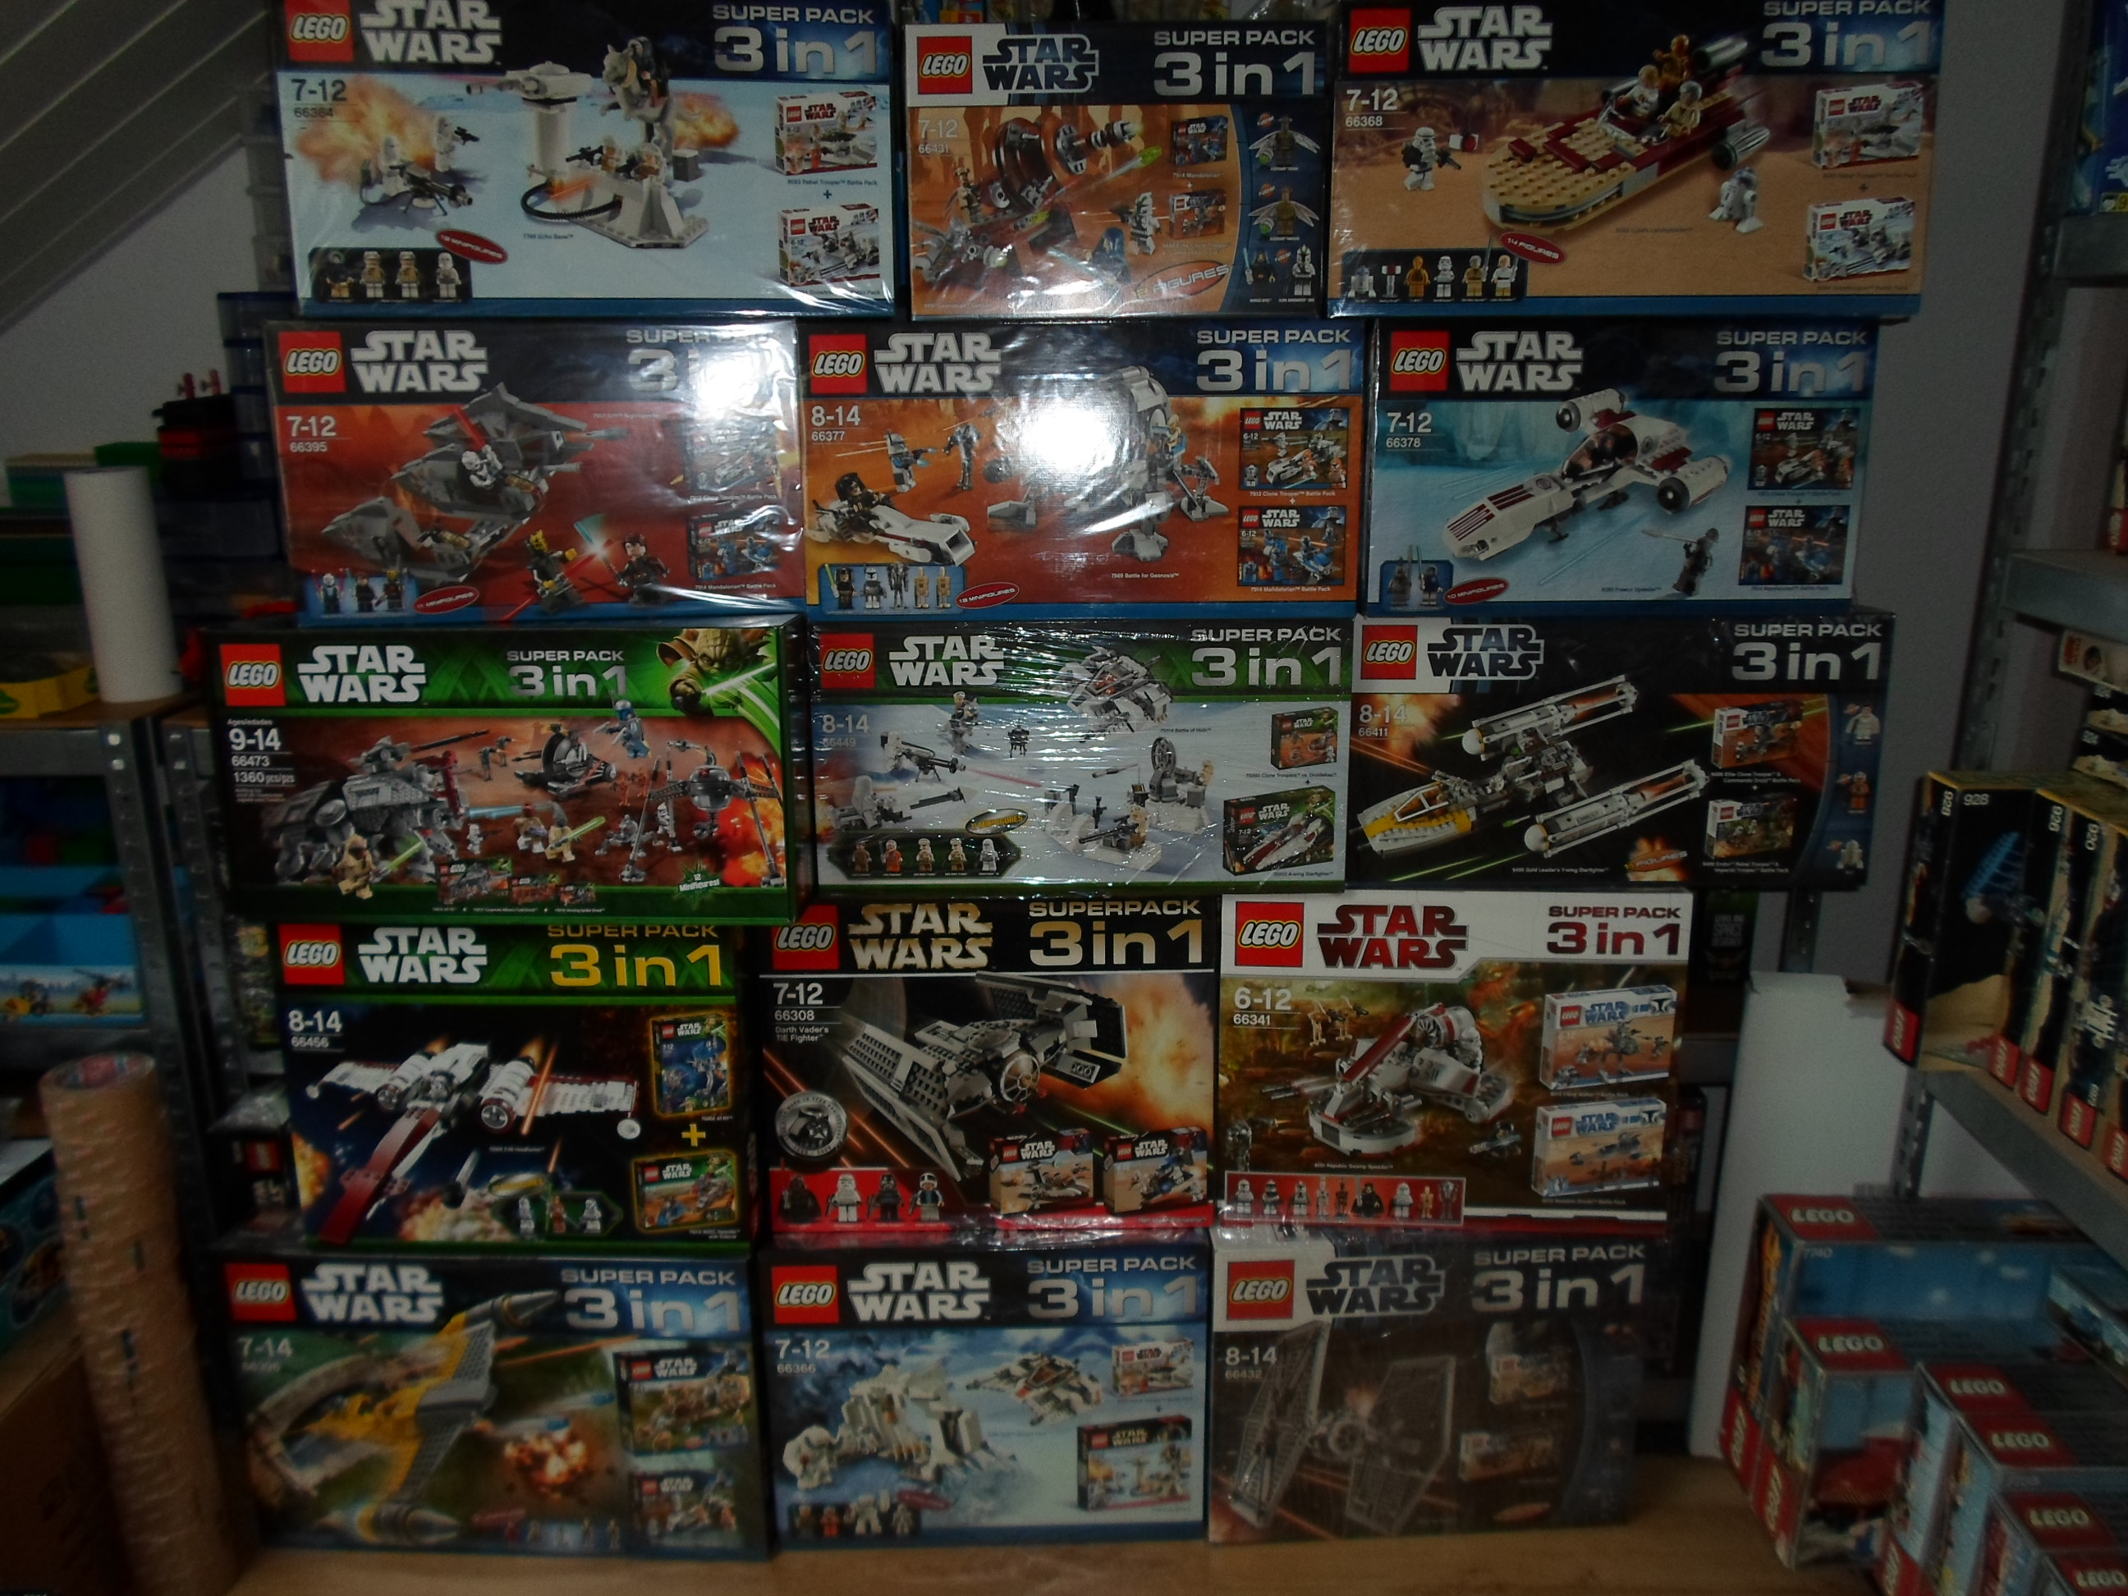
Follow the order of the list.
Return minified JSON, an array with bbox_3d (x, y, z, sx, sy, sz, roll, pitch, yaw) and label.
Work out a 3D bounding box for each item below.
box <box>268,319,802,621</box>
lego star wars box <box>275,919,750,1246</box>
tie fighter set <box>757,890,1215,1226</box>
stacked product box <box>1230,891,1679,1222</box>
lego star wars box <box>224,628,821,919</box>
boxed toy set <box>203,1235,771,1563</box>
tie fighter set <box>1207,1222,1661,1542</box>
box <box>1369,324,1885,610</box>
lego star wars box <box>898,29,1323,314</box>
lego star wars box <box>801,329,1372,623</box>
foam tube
[{"bbox_3d":[-0.497,-0.316,1.504,0.485,0.281,0.080,-1,11,-3],"label":"box"},{"bbox_3d":[-0.565,0.283,1.636,0.469,0.376,0.100,0,11,1],"label":"lego star wars box"},{"bbox_3d":[-0.079,0.277,1.674,0.479,0.374,0.090,-1,11,0],"label":"tie fighter set"},{"bbox_3d":[0.408,0.275,1.670,0.486,0.377,0.090,0,11,1],"label":"stacked product box"},{"bbox_3d":[-0.529,-0.029,1.515,0.537,0.284,0.130,0,11,1],"label":"lego star wars box"},{"bbox_3d":[-0.602,0.645,1.686,0.564,0.356,0.095,0,11,2],"label":"boxed toy set"},{"bbox_3d":[0.391,0.636,1.714,0.471,0.347,0.090,-1,11,-2],"label":"tie fighter set"},{"bbox_3d":[0.540,-0.327,1.535,0.489,0.279,0.080,-1,11,-2],"label":"box"},{"bbox_3d":[0.049,-0.587,1.467,0.386,0.259,0.080,-1,11,0],"label":"lego star wars box"},{"bbox_3d":[0.019,-0.323,1.532,0.541,0.283,0.085,-1,11,-2],"label":"lego star wars box"},{"bbox_3d":[-1.198,-0.275,1.967,0.091,0.285,0.091,-7,13,-30],"label":"foam tube"}]

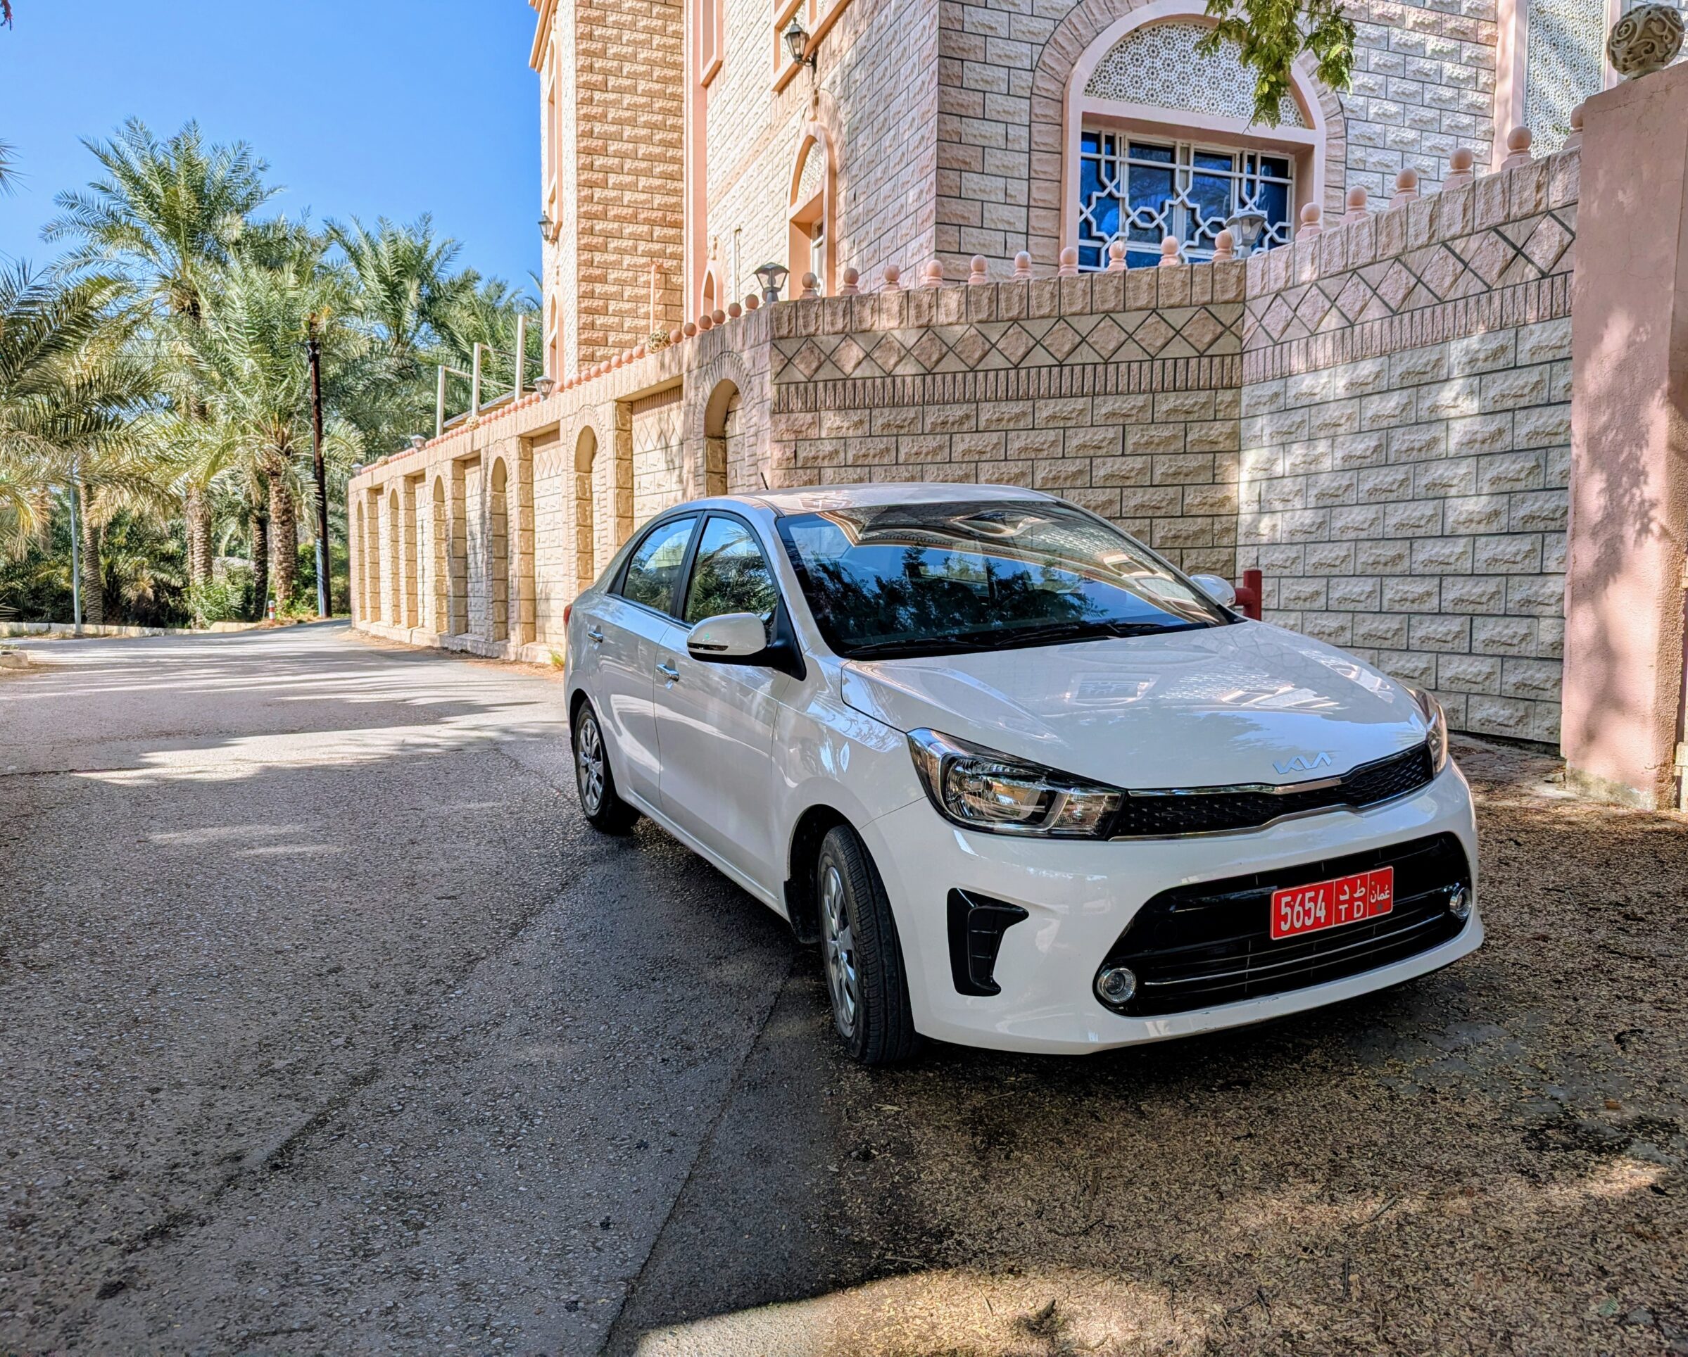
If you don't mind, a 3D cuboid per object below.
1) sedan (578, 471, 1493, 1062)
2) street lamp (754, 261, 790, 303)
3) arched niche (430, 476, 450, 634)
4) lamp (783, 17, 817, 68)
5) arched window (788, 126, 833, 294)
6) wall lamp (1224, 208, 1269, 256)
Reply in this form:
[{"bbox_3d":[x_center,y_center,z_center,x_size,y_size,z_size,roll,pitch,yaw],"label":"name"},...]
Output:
[{"bbox_3d":[0.153,0.014,4.599,1.780,1.460,4.300,-6,9,-25],"label":"sedan"},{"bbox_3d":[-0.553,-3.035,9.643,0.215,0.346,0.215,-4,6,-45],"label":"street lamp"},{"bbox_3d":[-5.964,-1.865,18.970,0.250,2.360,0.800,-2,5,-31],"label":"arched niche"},{"bbox_3d":[-0.437,-6.416,12.639,0.310,0.520,0.240,-1,4,-20],"label":"lamp"},{"bbox_3d":[-0.227,-4.298,12.348,0.290,2.146,1.303,-1,4,-20],"label":"arched window"},{"bbox_3d":[2.691,-2.939,8.346,0.220,0.377,0.220,0,4,-10],"label":"wall lamp"}]

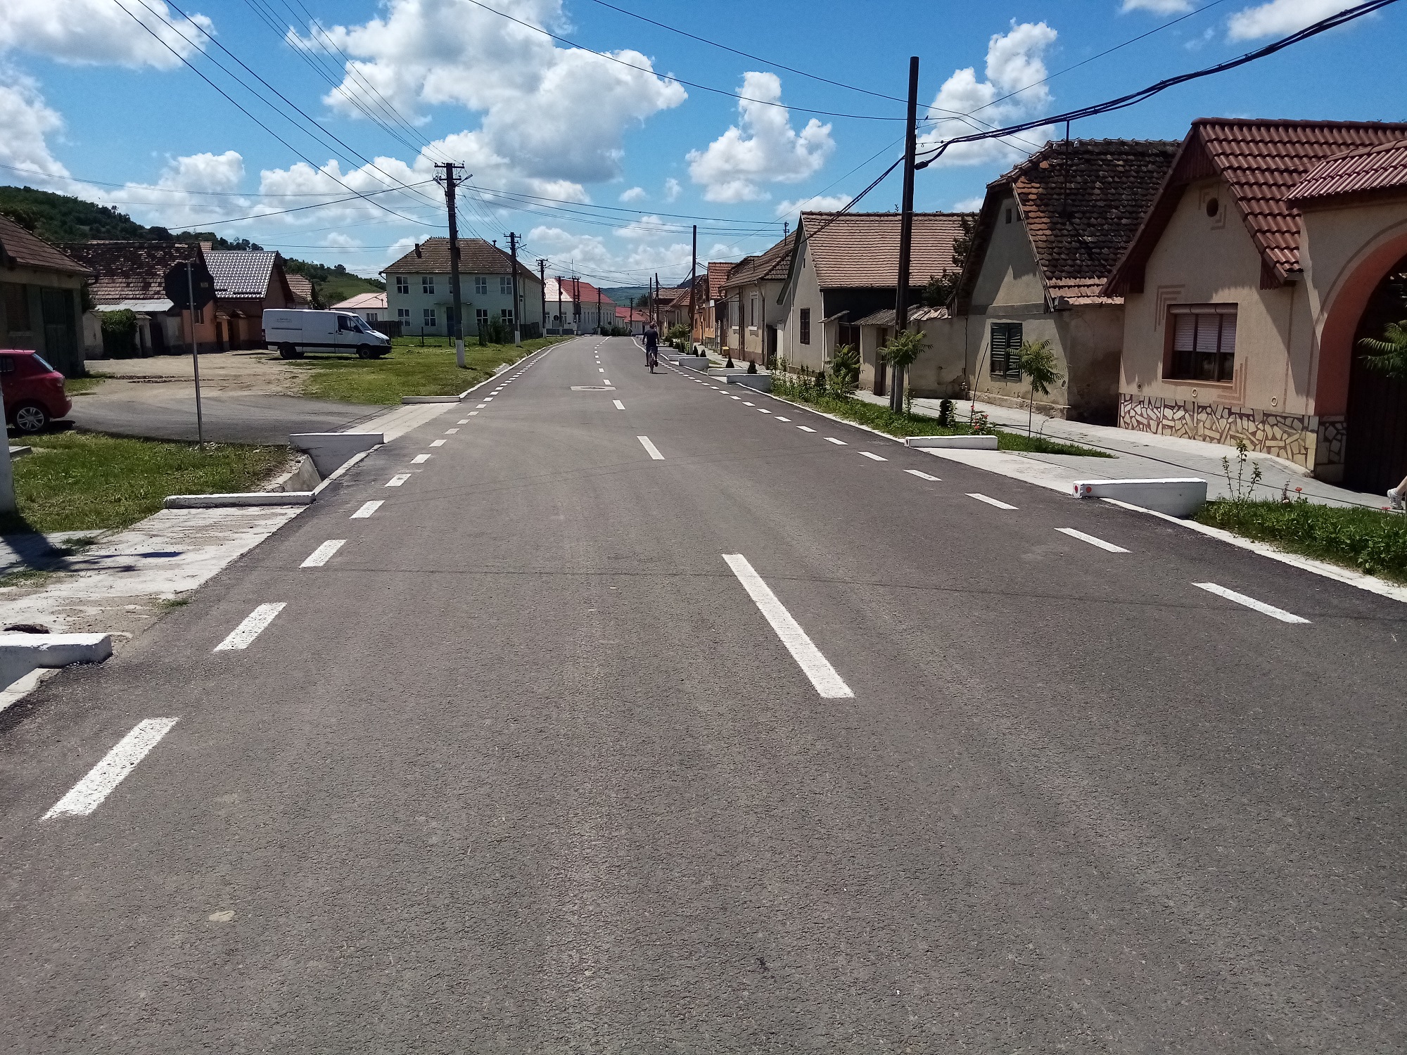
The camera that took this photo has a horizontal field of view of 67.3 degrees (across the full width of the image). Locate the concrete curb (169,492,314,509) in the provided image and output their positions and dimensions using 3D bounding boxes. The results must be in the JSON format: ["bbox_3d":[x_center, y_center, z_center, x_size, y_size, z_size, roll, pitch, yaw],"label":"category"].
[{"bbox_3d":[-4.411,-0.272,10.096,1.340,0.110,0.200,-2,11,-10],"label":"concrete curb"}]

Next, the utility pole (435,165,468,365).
[{"bbox_3d":[-9.905,-10.467,42.592,1.250,8.000,0.400,-2,10,-8],"label":"utility pole"}]

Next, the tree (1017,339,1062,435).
[{"bbox_3d":[5.024,-2.110,15.969,0.650,1.480,0.630,-1,10,-8],"label":"tree"}]

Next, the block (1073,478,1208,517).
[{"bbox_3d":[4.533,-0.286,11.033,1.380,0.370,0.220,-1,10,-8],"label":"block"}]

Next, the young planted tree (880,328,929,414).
[{"bbox_3d":[3.801,-2.982,20.155,0.900,1.640,0.830,-1,10,-8],"label":"young planted tree"}]

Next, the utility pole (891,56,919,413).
[{"bbox_3d":[3.881,-5.451,20.120,0.260,6.550,0.260,0,10,-8],"label":"utility pole"}]

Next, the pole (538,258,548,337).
[{"bbox_3d":[-17.083,-24.469,112.687,1.000,8.250,0.350,-1,11,-6],"label":"pole"}]

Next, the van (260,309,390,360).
[{"bbox_3d":[-18.613,-9.565,52.400,5.910,2.430,2.000,0,10,-7],"label":"van"}]

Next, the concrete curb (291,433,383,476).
[{"bbox_3d":[-5.520,-1.095,16.022,1.350,0.620,0.220,-1,10,-8],"label":"concrete curb"}]

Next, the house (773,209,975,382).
[{"bbox_3d":[8.314,-8.877,40.169,9.800,5.807,6.952,-1,11,-8],"label":"house"}]

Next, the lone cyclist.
[{"bbox_3d":[-1.952,-6.651,39.105,0.600,1.820,1.750,-1,11,-6],"label":"lone cyclist"}]

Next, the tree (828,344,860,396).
[{"bbox_3d":[3.526,-4.009,26.466,0.740,1.300,0.740,-1,11,-8],"label":"tree"}]

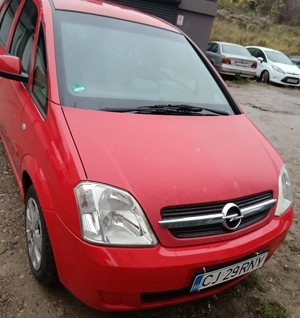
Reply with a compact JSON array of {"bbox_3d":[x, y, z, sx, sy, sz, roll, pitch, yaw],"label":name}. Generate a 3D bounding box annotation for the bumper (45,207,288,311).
[{"bbox_3d":[0.283,0.497,1.829,1.660,0.430,0.600,-3,24,-31],"label":"bumper"}]

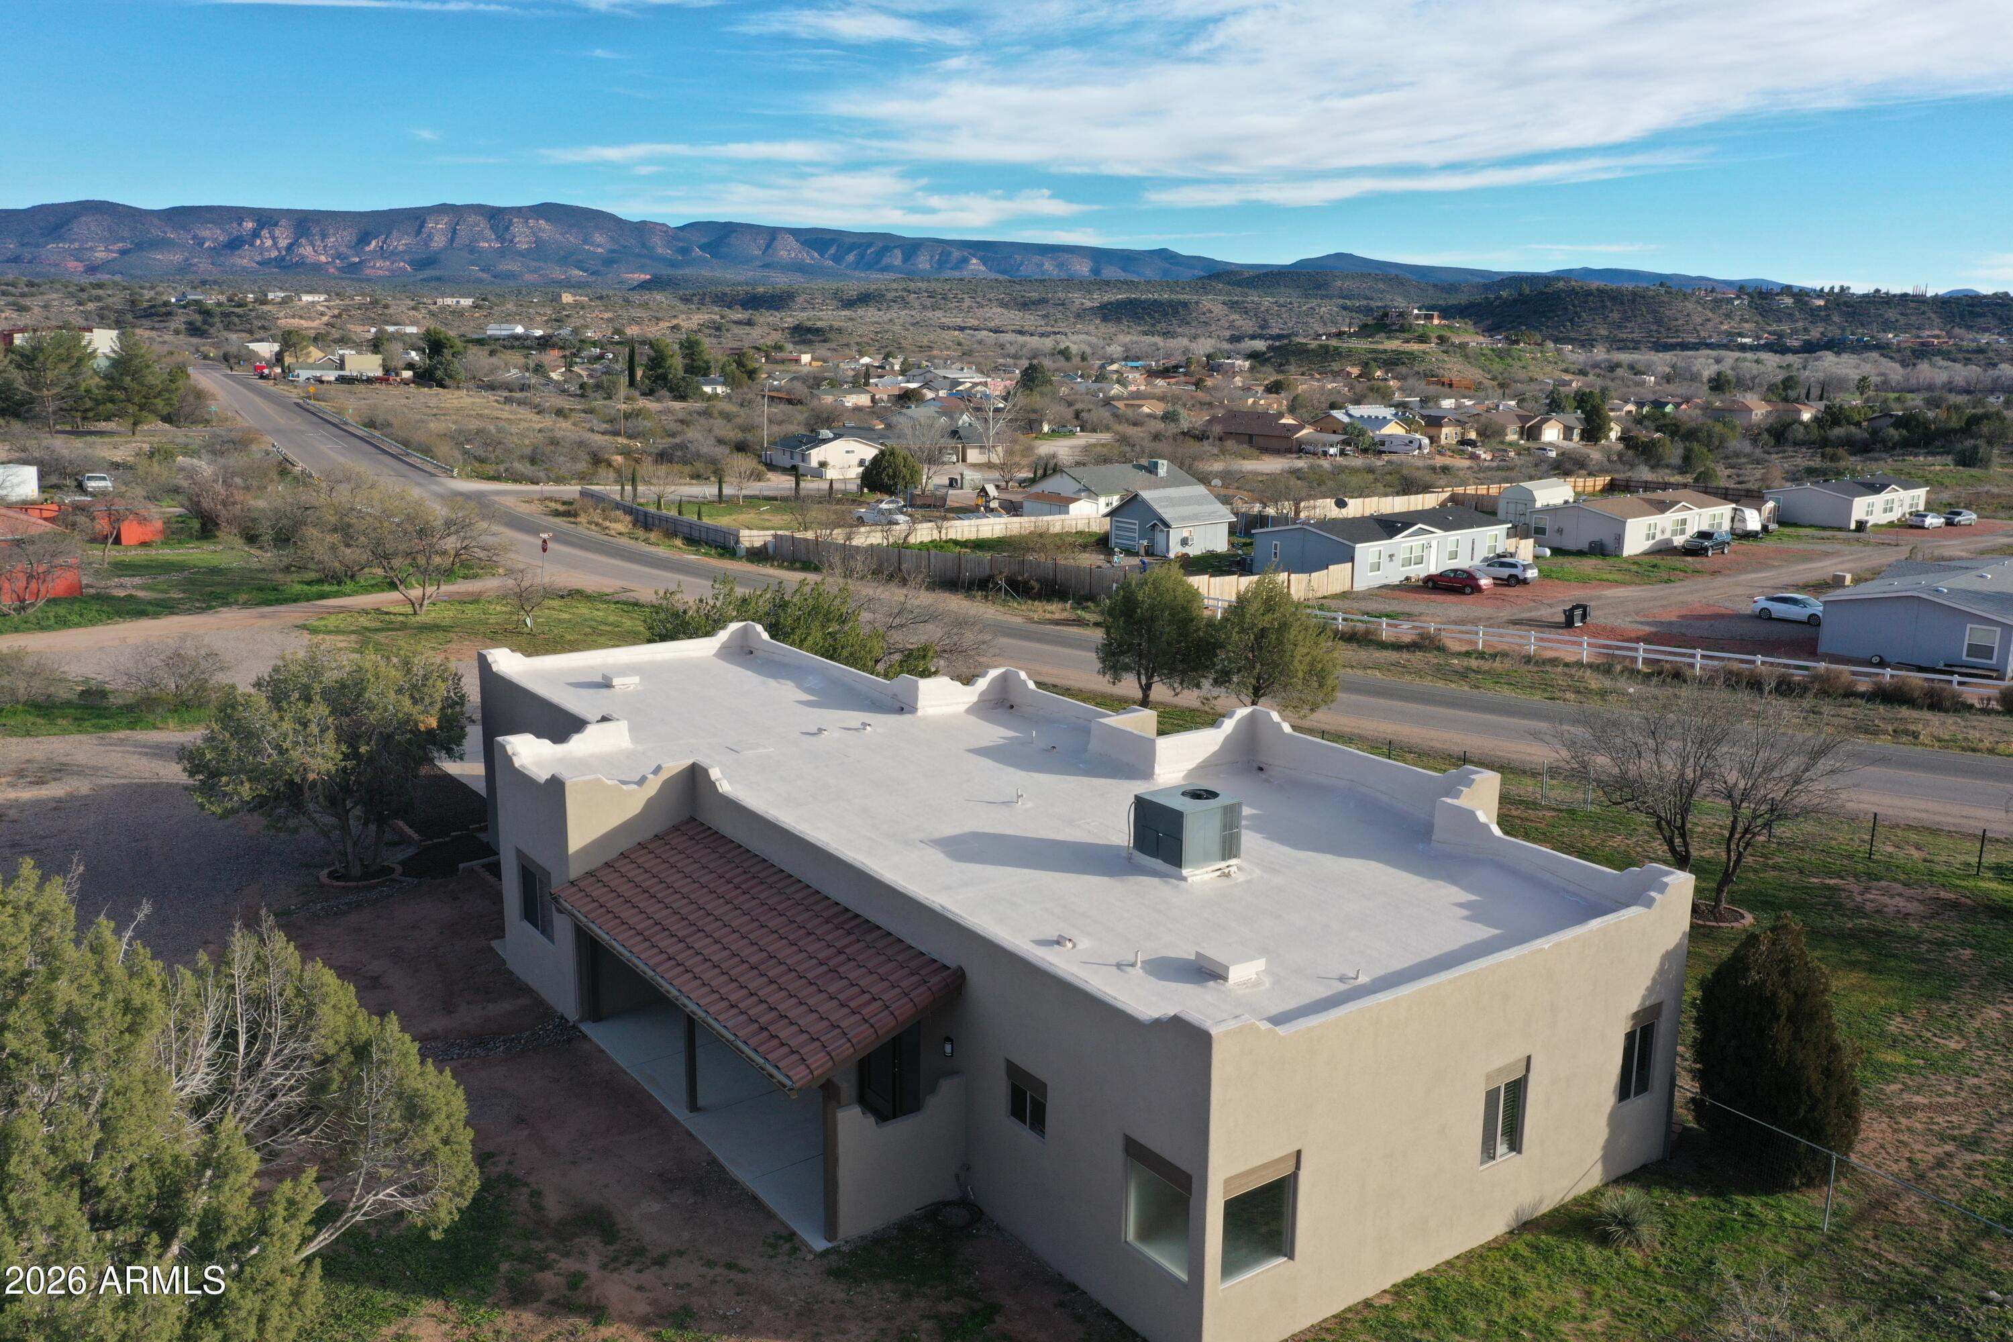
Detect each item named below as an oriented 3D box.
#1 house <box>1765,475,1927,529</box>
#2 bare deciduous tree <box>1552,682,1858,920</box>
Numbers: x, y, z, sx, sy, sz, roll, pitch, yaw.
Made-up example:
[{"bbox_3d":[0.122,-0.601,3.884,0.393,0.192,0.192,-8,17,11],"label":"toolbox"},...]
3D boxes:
[{"bbox_3d":[85.136,-17.192,158.607,17.090,3.817,8.720,-9,16,-38],"label":"house"},{"bbox_3d":[15.976,2.984,35.739,6.965,5.311,5.921,6,14,24],"label":"bare deciduous tree"}]

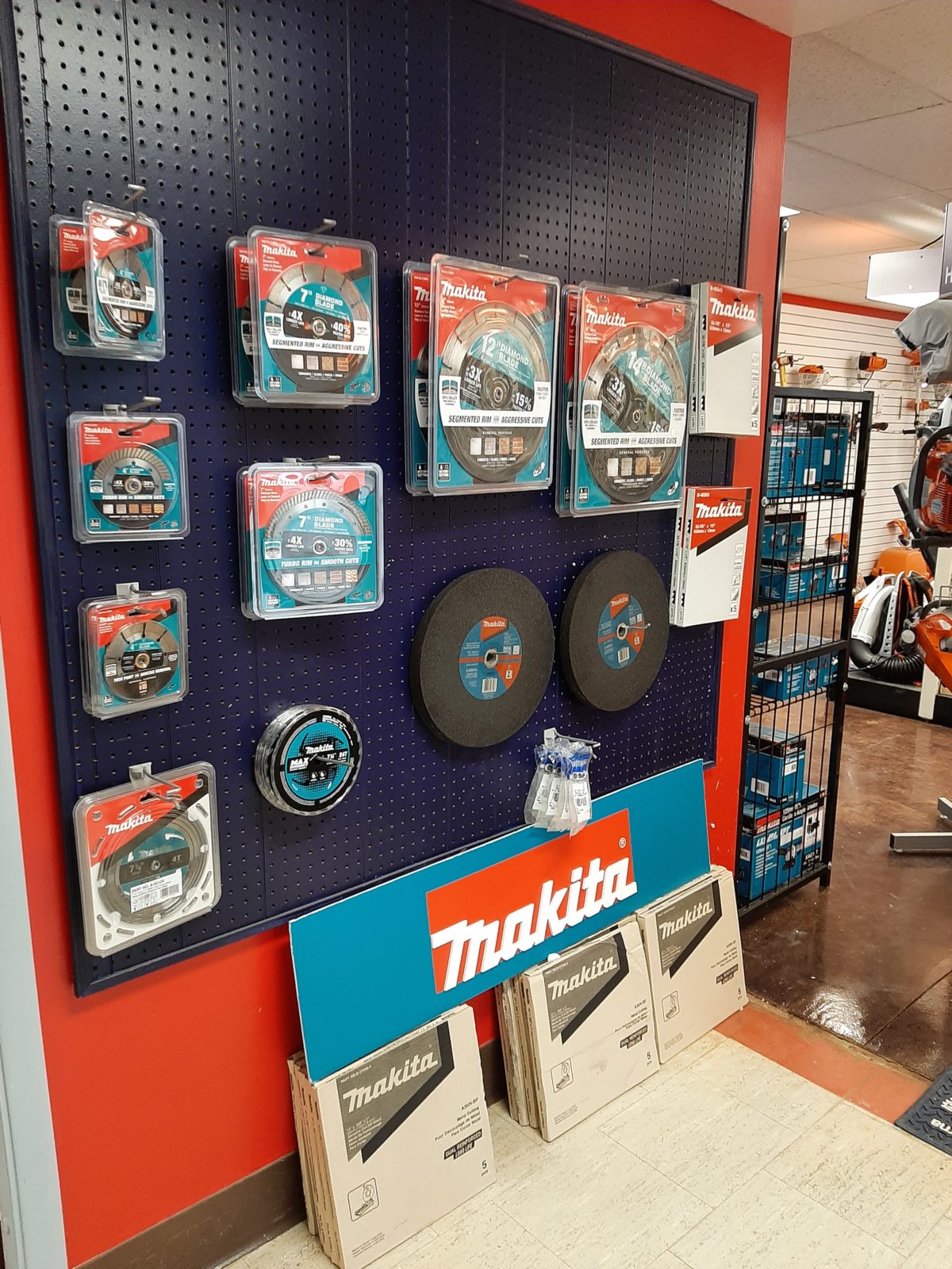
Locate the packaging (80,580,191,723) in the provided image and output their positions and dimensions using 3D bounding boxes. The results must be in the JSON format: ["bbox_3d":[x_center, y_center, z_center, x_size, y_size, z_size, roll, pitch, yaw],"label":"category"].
[{"bbox_3d":[-0.496,0.024,1.393,0.040,0.170,0.147,11,15,40],"label":"packaging"}]

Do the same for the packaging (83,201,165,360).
[{"bbox_3d":[-0.446,-0.448,1.222,0.020,0.175,0.141,7,14,17],"label":"packaging"}]

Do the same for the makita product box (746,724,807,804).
[{"bbox_3d":[0.890,0.399,2.985,0.117,0.199,0.235,-9,16,-37],"label":"makita product box"}]

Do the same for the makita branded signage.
[{"bbox_3d":[0.142,0.561,2.079,1.212,0.302,0.013,-12,9,-40],"label":"makita branded signage"}]

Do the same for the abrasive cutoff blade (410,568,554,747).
[{"bbox_3d":[0.019,0.044,1.862,0.353,0.353,0.029,-11,12,-41],"label":"abrasive cutoff blade"}]

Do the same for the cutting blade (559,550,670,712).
[{"bbox_3d":[0.311,-0.008,2.115,0.354,0.354,0.027,-11,15,-42],"label":"cutting blade"}]

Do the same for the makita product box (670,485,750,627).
[{"bbox_3d":[0.557,-0.188,2.260,0.205,0.315,0.043,-8,16,-37],"label":"makita product box"}]

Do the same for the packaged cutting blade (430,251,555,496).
[{"bbox_3d":[0.037,-0.441,1.673,0.021,0.378,0.327,12,17,41],"label":"packaged cutting blade"}]

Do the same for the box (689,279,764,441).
[{"bbox_3d":[0.559,-0.605,2.129,0.205,0.315,0.047,-8,11,-40],"label":"box"}]

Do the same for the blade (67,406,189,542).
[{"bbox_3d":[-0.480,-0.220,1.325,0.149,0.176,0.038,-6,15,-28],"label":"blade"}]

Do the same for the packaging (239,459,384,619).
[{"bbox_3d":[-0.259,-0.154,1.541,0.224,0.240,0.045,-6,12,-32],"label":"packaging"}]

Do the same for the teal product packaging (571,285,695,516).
[{"bbox_3d":[0.327,-0.466,1.946,0.369,0.431,0.021,-11,17,-43],"label":"teal product packaging"}]

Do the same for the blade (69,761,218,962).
[{"bbox_3d":[-0.501,0.345,1.476,0.217,0.261,0.028,-13,23,-42],"label":"blade"}]

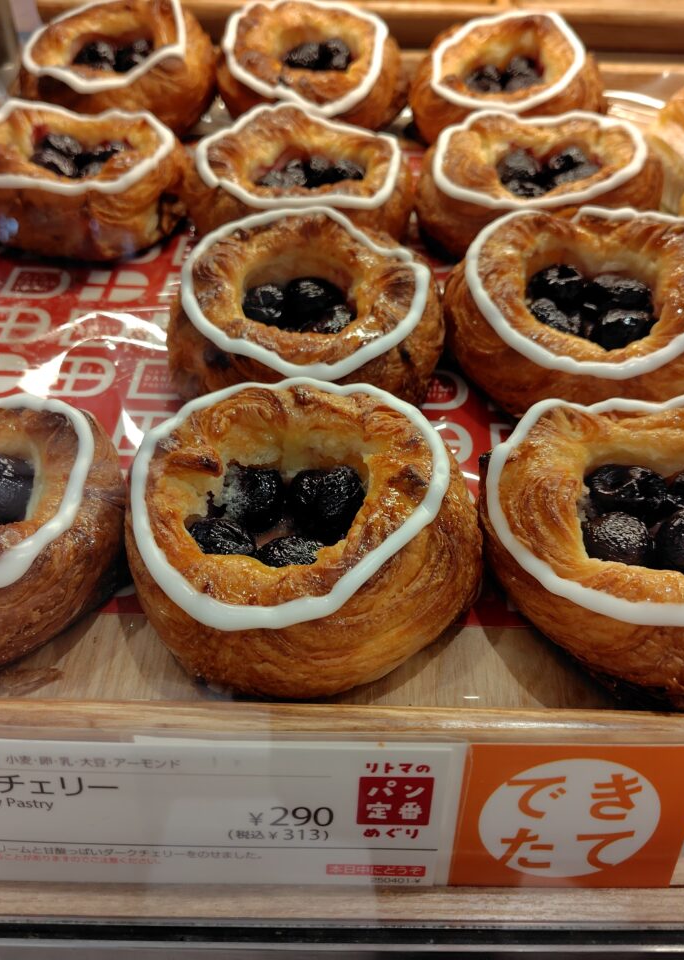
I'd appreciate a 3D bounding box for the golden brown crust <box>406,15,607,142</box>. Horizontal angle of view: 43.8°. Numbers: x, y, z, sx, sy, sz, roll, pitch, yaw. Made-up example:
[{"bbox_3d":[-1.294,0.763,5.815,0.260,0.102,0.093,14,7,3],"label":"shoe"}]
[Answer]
[{"bbox_3d":[0.078,-0.192,0.406,0.091,0.037,0.083,2,50,1],"label":"golden brown crust"}]

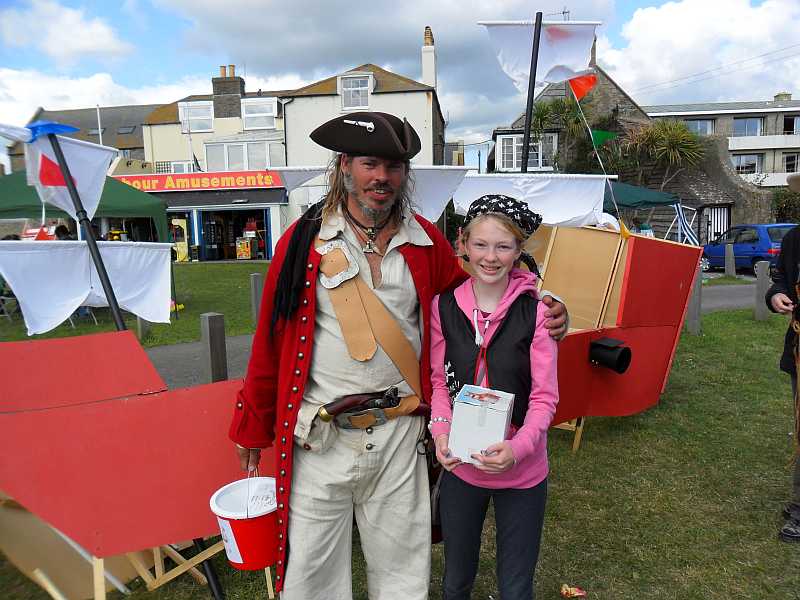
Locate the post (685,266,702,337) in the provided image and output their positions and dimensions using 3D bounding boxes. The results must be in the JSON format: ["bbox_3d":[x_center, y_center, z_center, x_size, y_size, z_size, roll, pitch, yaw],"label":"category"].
[{"bbox_3d":[3.844,0.020,8.098,0.145,0.880,0.145,5,9,41],"label":"post"}]

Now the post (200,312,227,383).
[{"bbox_3d":[-1.467,0.530,4.951,0.140,0.830,0.140,5,9,42],"label":"post"}]

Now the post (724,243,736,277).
[{"bbox_3d":[8.095,-0.995,15.251,0.160,0.820,0.160,5,9,41],"label":"post"}]

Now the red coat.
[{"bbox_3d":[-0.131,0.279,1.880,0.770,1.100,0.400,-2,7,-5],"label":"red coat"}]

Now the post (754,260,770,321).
[{"bbox_3d":[5.350,-0.130,9.199,0.145,0.860,0.145,5,9,41],"label":"post"}]

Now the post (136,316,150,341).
[{"bbox_3d":[-3.546,0.158,8.600,0.145,0.840,0.145,5,9,41],"label":"post"}]

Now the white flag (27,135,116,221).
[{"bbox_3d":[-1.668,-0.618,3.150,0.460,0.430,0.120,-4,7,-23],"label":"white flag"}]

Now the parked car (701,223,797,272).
[{"bbox_3d":[10.119,-1.498,17.766,1.690,1.420,4.150,-1,7,-3],"label":"parked car"}]

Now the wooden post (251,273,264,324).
[{"bbox_3d":[-2.069,0.030,9.100,0.145,0.840,0.145,5,9,41],"label":"wooden post"}]

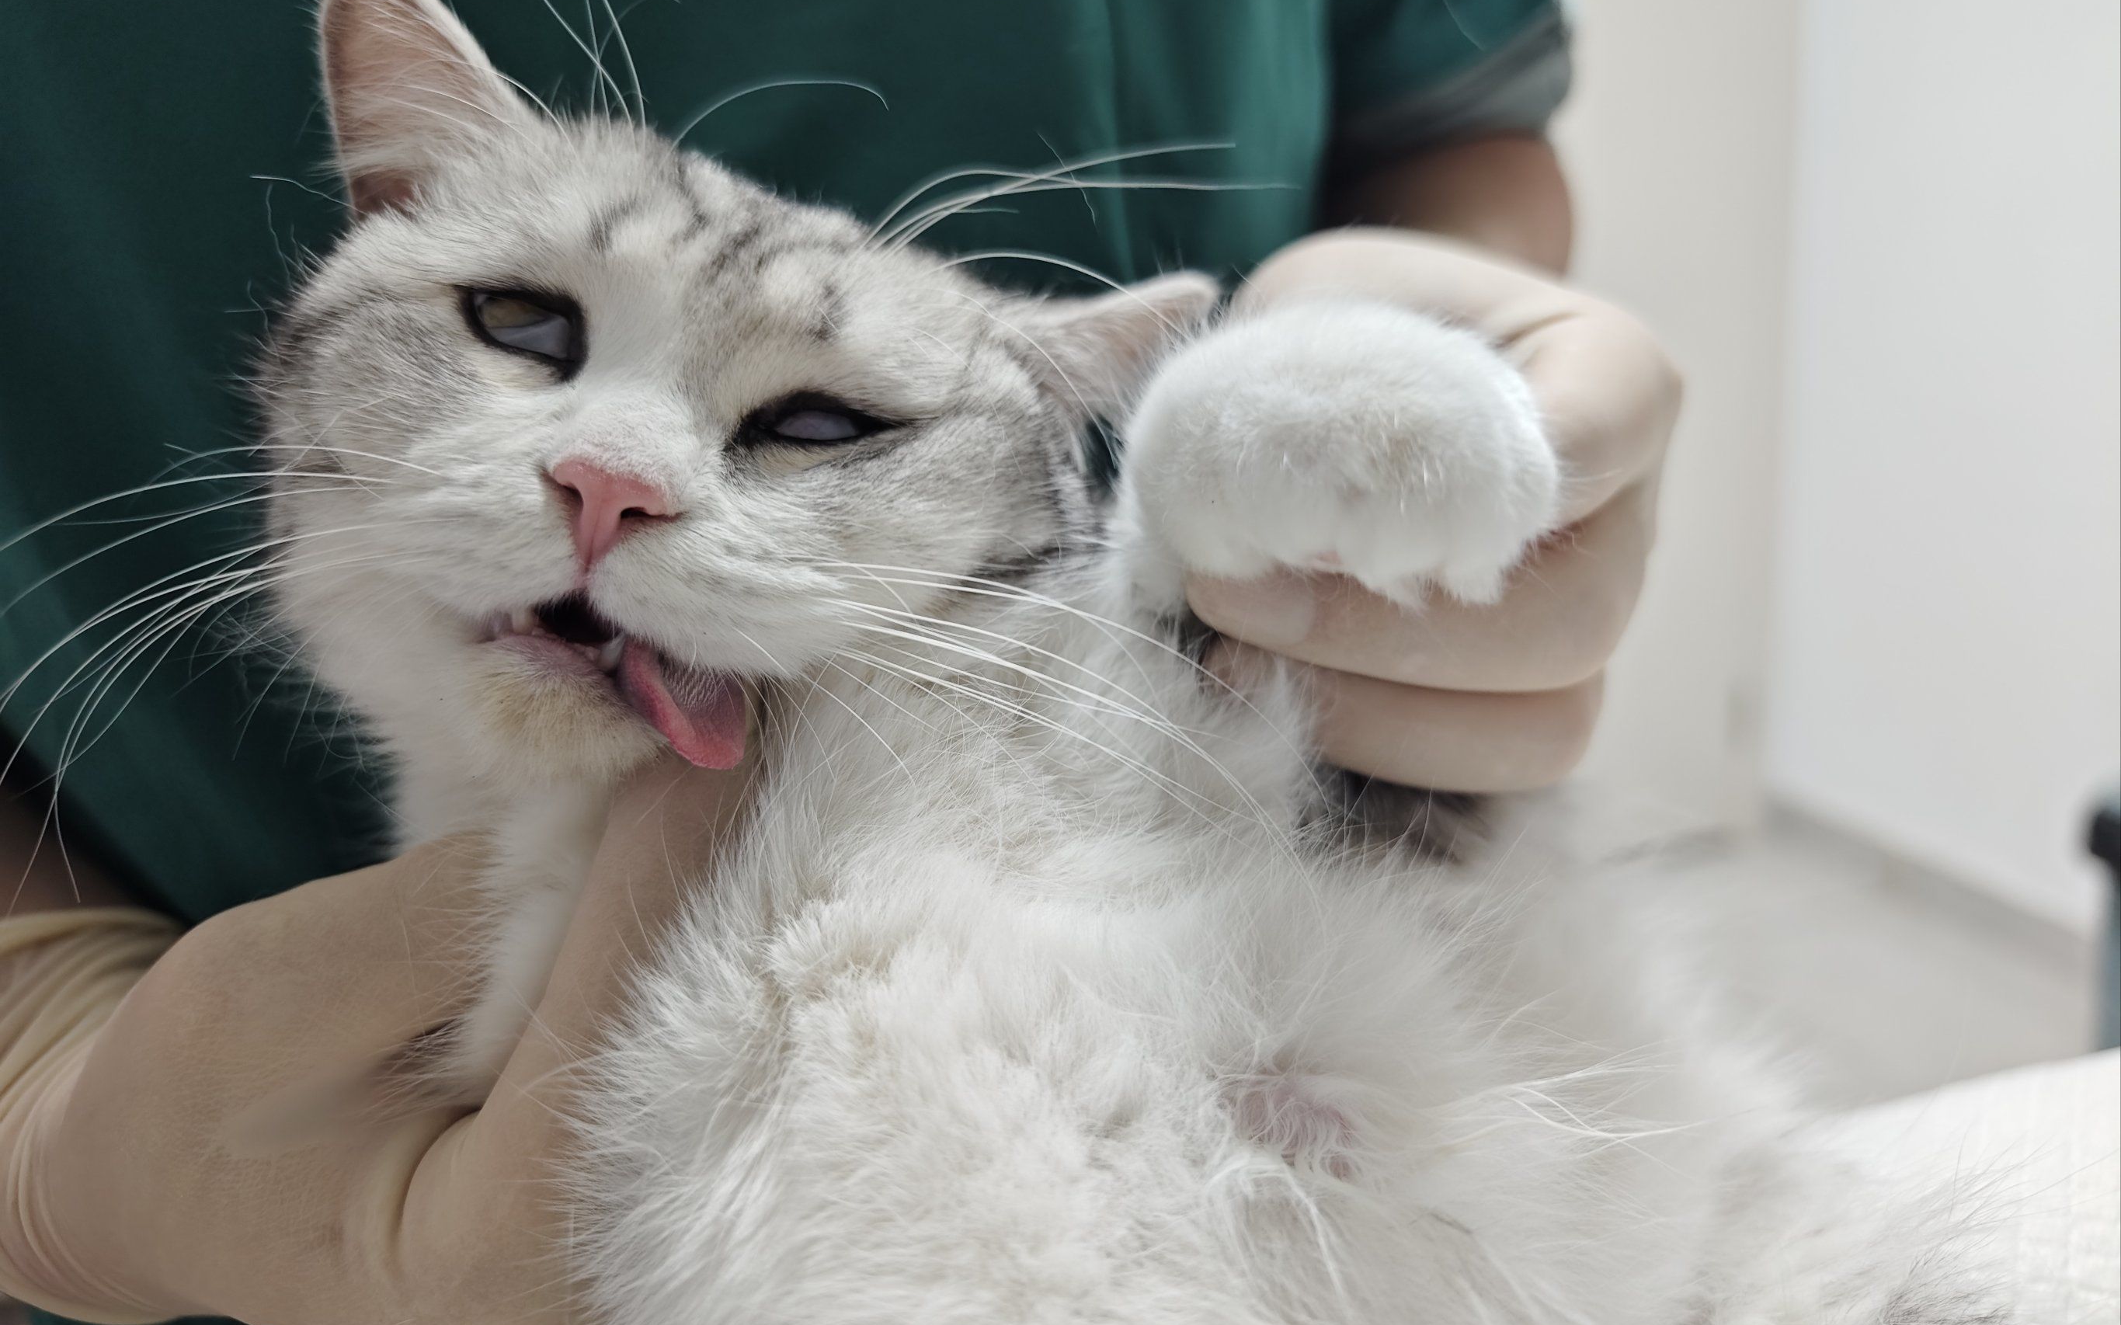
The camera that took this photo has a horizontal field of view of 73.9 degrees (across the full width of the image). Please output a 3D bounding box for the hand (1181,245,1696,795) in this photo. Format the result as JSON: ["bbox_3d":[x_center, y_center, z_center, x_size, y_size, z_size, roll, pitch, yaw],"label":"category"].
[{"bbox_3d":[0.072,-0.030,0.272,0.096,0.108,0.105,1,7,14],"label":"hand"}]

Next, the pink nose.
[{"bbox_3d":[-0.068,-0.022,0.212,0.019,0.016,0.012,18,-4,-7],"label":"pink nose"}]

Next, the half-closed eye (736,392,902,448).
[{"bbox_3d":[-0.039,-0.039,0.227,0.027,0.010,0.009,3,-1,-21],"label":"half-closed eye"}]

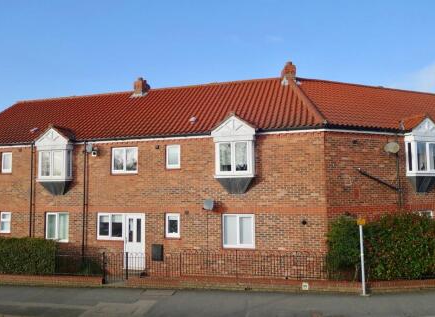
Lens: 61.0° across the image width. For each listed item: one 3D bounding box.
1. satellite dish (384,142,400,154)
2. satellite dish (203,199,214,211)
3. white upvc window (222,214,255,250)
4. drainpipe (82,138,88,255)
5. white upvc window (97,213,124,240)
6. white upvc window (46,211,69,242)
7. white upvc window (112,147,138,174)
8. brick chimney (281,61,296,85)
[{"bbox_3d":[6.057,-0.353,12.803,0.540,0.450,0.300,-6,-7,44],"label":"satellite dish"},{"bbox_3d":[-0.314,1.603,12.876,0.420,0.420,0.270,-4,-7,36],"label":"satellite dish"},{"bbox_3d":[0.764,2.542,12.864,1.163,1.186,0.100,-2,-5,16],"label":"white upvc window"},{"bbox_3d":[-5.223,1.794,14.500,0.080,4.980,0.090,-2,-5,16],"label":"drainpipe"},{"bbox_3d":[-4.092,2.625,14.248,1.181,1.037,0.100,-2,-5,16],"label":"white upvc window"},{"bbox_3d":[-6.415,2.780,14.901,1.130,1.190,0.100,-2,-5,16],"label":"white upvc window"},{"bbox_3d":[-3.550,0.084,14.319,1.143,1.033,0.100,-2,-5,16],"label":"white upvc window"},{"bbox_3d":[3.213,-3.844,16.605,0.600,1.076,0.600,-2,-6,17],"label":"brick chimney"}]

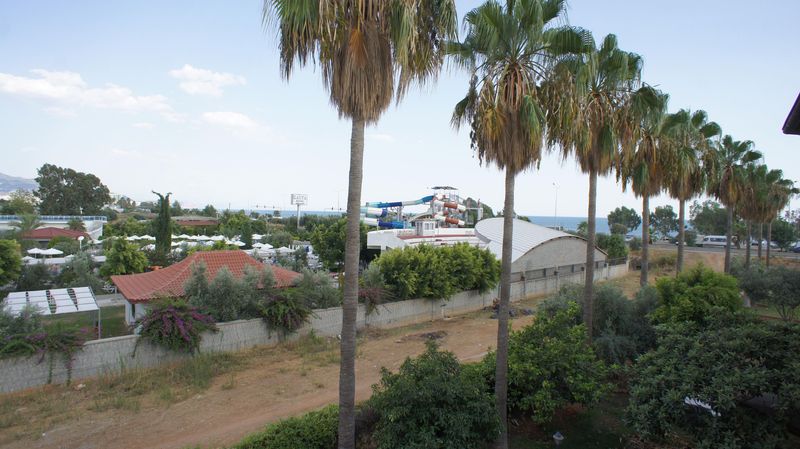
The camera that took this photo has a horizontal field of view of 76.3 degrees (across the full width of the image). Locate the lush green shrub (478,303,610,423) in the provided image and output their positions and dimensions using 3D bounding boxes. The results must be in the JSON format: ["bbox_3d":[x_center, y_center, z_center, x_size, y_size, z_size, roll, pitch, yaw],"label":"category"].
[{"bbox_3d":[5.103,4.778,17.844,4.400,4.100,4.100,1,1,0],"label":"lush green shrub"}]

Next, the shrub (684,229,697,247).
[{"bbox_3d":[57.688,2.543,101.038,2.500,3.500,2.400,1,1,0],"label":"shrub"}]

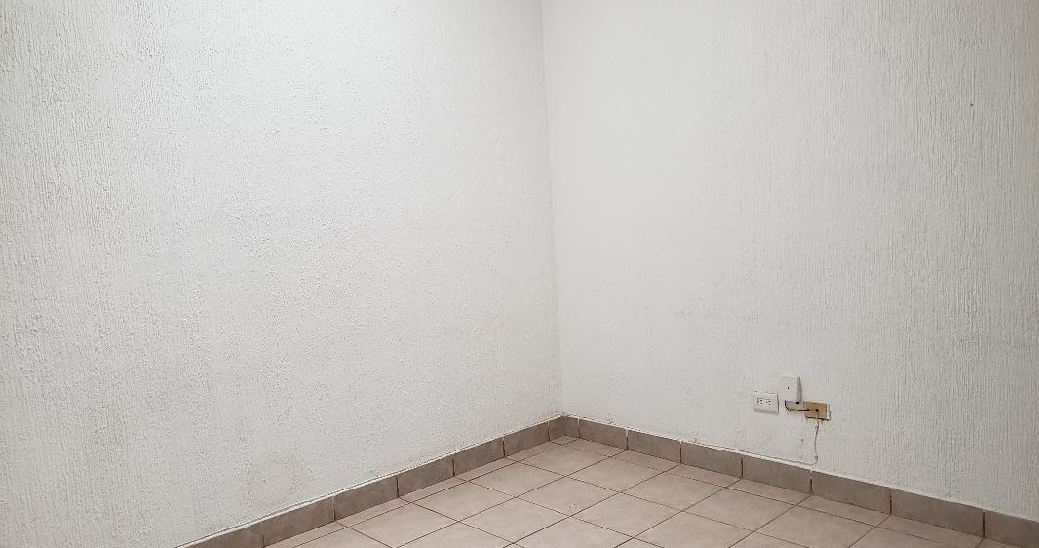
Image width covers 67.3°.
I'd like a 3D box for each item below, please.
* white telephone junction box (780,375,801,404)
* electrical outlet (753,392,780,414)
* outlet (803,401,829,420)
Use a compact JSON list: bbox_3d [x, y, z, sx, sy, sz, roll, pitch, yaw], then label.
[{"bbox_3d":[1.183,0.502,3.399,0.026,0.109,0.076,-8,7,-43],"label":"white telephone junction box"},{"bbox_3d":[1.105,0.576,3.500,0.015,0.077,0.116,-8,7,-43],"label":"electrical outlet"},{"bbox_3d":[1.266,0.585,3.327,0.022,0.072,0.111,-8,7,-43],"label":"outlet"}]

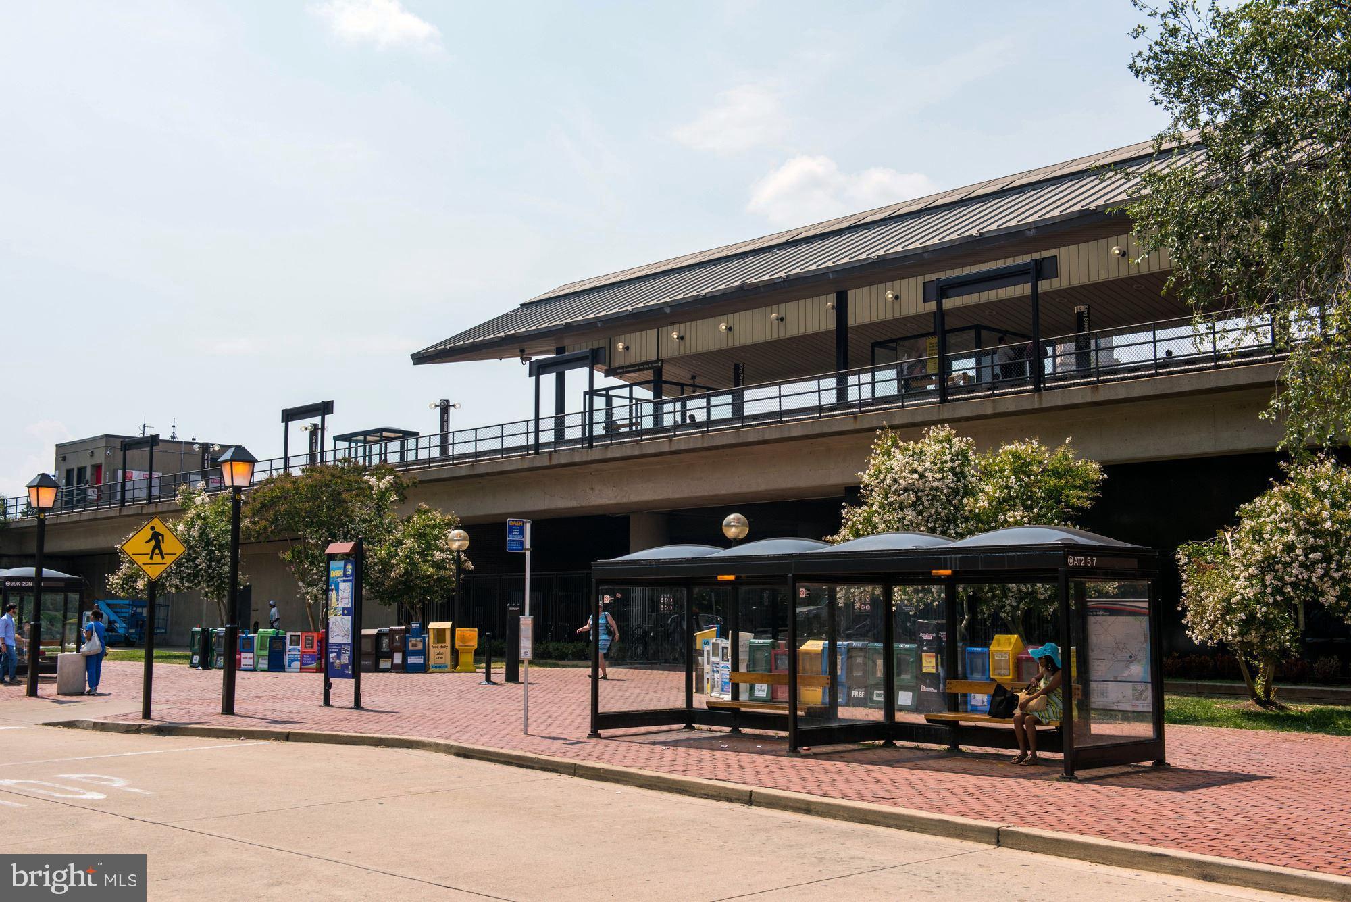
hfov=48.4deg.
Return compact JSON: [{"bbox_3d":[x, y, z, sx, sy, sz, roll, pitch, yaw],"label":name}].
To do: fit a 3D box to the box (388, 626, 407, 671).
[{"bbox_3d":[-7.172,5.129,38.813,0.420,1.170,0.400,0,-6,1],"label":"box"}]

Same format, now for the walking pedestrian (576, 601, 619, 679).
[{"bbox_3d":[-1.728,4.219,33.564,0.700,1.710,0.600,5,-8,-40],"label":"walking pedestrian"}]

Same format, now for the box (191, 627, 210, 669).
[{"bbox_3d":[-12.973,5.378,41.072,0.450,1.100,0.420,0,-6,0],"label":"box"}]

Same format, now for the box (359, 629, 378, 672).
[{"bbox_3d":[-7.963,5.174,38.959,0.470,1.110,0.420,0,-6,4],"label":"box"}]

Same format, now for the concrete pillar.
[{"bbox_3d":[-0.806,4.139,47.039,1.250,4.450,1.250,6,-9,-43],"label":"concrete pillar"}]

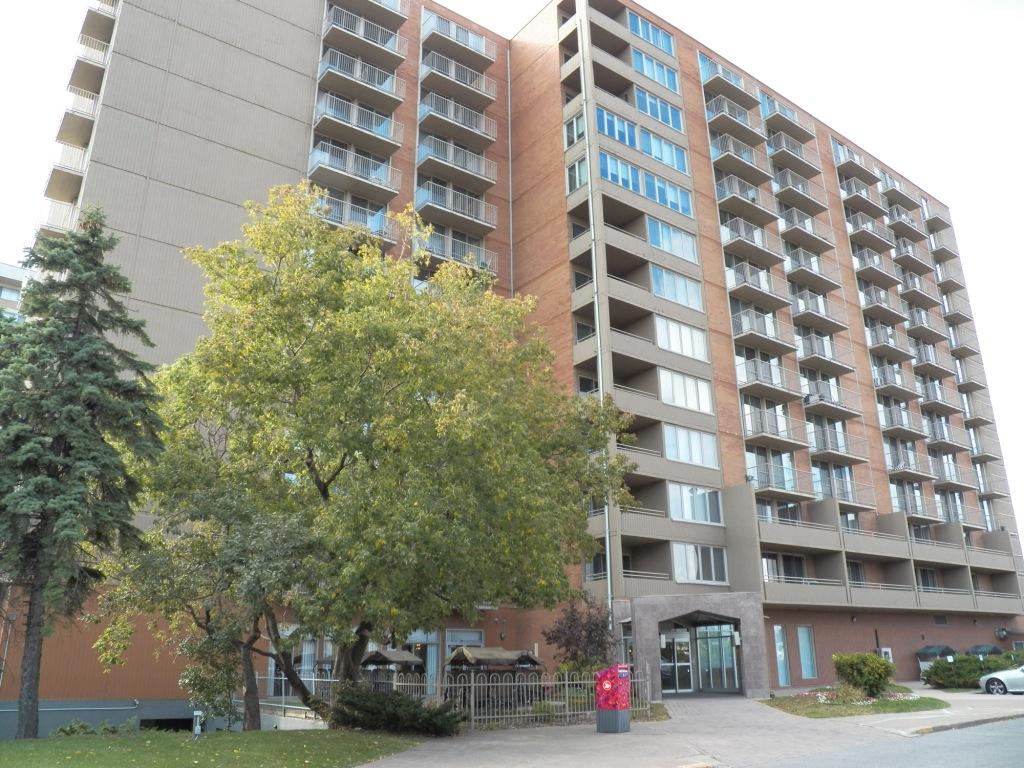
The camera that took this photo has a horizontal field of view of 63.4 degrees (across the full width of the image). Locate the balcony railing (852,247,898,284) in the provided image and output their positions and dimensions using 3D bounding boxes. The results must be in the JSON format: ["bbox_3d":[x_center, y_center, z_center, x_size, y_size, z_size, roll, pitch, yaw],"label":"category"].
[{"bbox_3d":[23.645,-7.467,53.425,3.949,1.136,1.078,14,-24,-35],"label":"balcony railing"}]

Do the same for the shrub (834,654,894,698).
[{"bbox_3d":[12.731,10.503,30.000,2.100,1.550,2.000,14,-24,-35],"label":"shrub"}]

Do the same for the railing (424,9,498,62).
[{"bbox_3d":[-2.767,-18.016,43.901,3.896,1.191,1.088,14,-24,-35],"label":"railing"}]

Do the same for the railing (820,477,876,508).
[{"bbox_3d":[17.134,5.716,42.473,3.936,1.191,1.040,14,-24,-35],"label":"railing"}]

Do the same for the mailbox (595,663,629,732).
[{"bbox_3d":[1.984,6.168,16.259,0.500,1.220,0.500,-13,-23,31],"label":"mailbox"}]

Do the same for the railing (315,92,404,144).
[{"bbox_3d":[-7.028,-11.854,38.127,3.927,1.191,1.088,14,-24,-35],"label":"railing"}]

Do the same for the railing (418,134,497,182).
[{"bbox_3d":[-2.782,-11.162,42.637,4.097,1.160,1.120,14,-24,-36],"label":"railing"}]

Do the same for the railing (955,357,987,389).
[{"bbox_3d":[32.917,-0.385,59.463,2.373,1.160,1.040,14,-24,-36],"label":"railing"}]

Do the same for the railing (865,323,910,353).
[{"bbox_3d":[24.176,-2.521,52.818,4.110,1.160,1.040,14,-24,-36],"label":"railing"}]

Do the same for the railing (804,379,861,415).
[{"bbox_3d":[17.318,0.923,44.712,3.953,1.197,1.052,14,-24,-35],"label":"railing"}]

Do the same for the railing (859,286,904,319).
[{"bbox_3d":[23.145,-4.839,51.364,3.887,1.191,1.040,14,-24,-35],"label":"railing"}]

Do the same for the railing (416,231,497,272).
[{"bbox_3d":[-2.669,-6.022,39.441,3.896,1.191,1.088,14,-24,-35],"label":"railing"}]

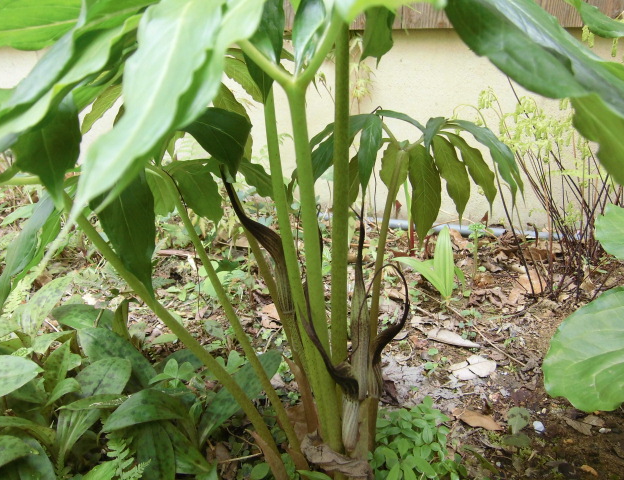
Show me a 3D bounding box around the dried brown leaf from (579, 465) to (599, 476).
[{"bbox_3d":[0.359,0.298,0.622,0.014,0.008,0.019,-17,24,-42],"label":"dried brown leaf"}]

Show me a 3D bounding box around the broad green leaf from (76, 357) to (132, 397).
[{"bbox_3d":[-0.232,0.154,0.540,0.058,0.030,0.075,8,20,22],"label":"broad green leaf"}]

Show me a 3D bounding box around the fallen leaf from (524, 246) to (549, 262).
[{"bbox_3d":[0.490,0.032,1.050,0.056,0.028,0.035,0,19,0],"label":"fallen leaf"}]

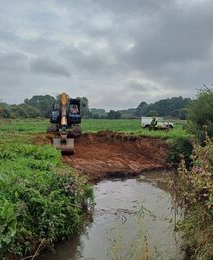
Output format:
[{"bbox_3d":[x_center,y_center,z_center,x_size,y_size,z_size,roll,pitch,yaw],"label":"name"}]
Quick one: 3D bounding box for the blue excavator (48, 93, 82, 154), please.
[{"bbox_3d":[-3.100,-0.750,18.800,2.600,3.600,7.000,0,4,-9],"label":"blue excavator"}]

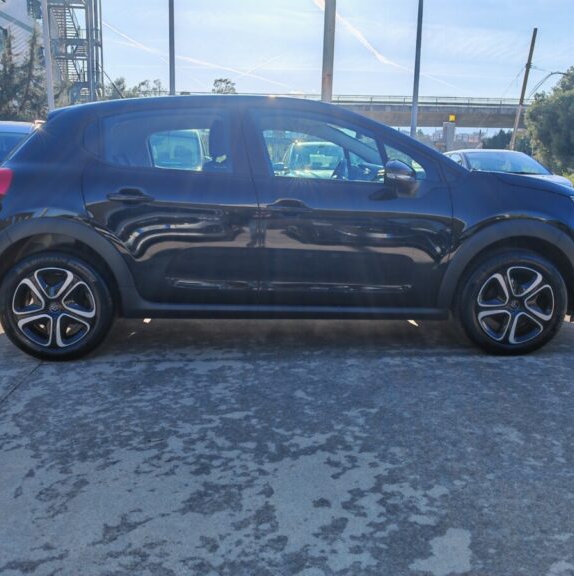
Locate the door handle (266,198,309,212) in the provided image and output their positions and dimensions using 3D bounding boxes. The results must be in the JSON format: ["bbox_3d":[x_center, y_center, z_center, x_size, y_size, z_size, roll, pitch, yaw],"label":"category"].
[{"bbox_3d":[0.008,-0.437,3.173,0.220,0.070,0.055,0,11,-4],"label":"door handle"}]

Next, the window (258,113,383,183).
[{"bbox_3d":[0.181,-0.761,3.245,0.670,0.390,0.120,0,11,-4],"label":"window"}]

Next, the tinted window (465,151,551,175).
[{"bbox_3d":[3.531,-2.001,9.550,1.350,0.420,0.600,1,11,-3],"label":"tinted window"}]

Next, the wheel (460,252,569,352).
[{"bbox_3d":[1.282,0.074,3.495,0.630,0.630,0.205,0,11,-4],"label":"wheel"}]

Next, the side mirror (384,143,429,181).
[{"bbox_3d":[0.623,-0.644,3.148,0.180,0.180,0.200,0,11,-4],"label":"side mirror"}]

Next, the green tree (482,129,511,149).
[{"bbox_3d":[20.327,-12.853,58.542,3.400,5.290,3.400,5,12,18],"label":"green tree"}]

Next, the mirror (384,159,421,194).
[{"bbox_3d":[0.599,-0.589,3.106,0.170,0.175,0.210,0,11,-4],"label":"mirror"}]

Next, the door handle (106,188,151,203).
[{"bbox_3d":[-0.816,-0.479,3.102,0.225,0.070,0.055,0,11,-4],"label":"door handle"}]

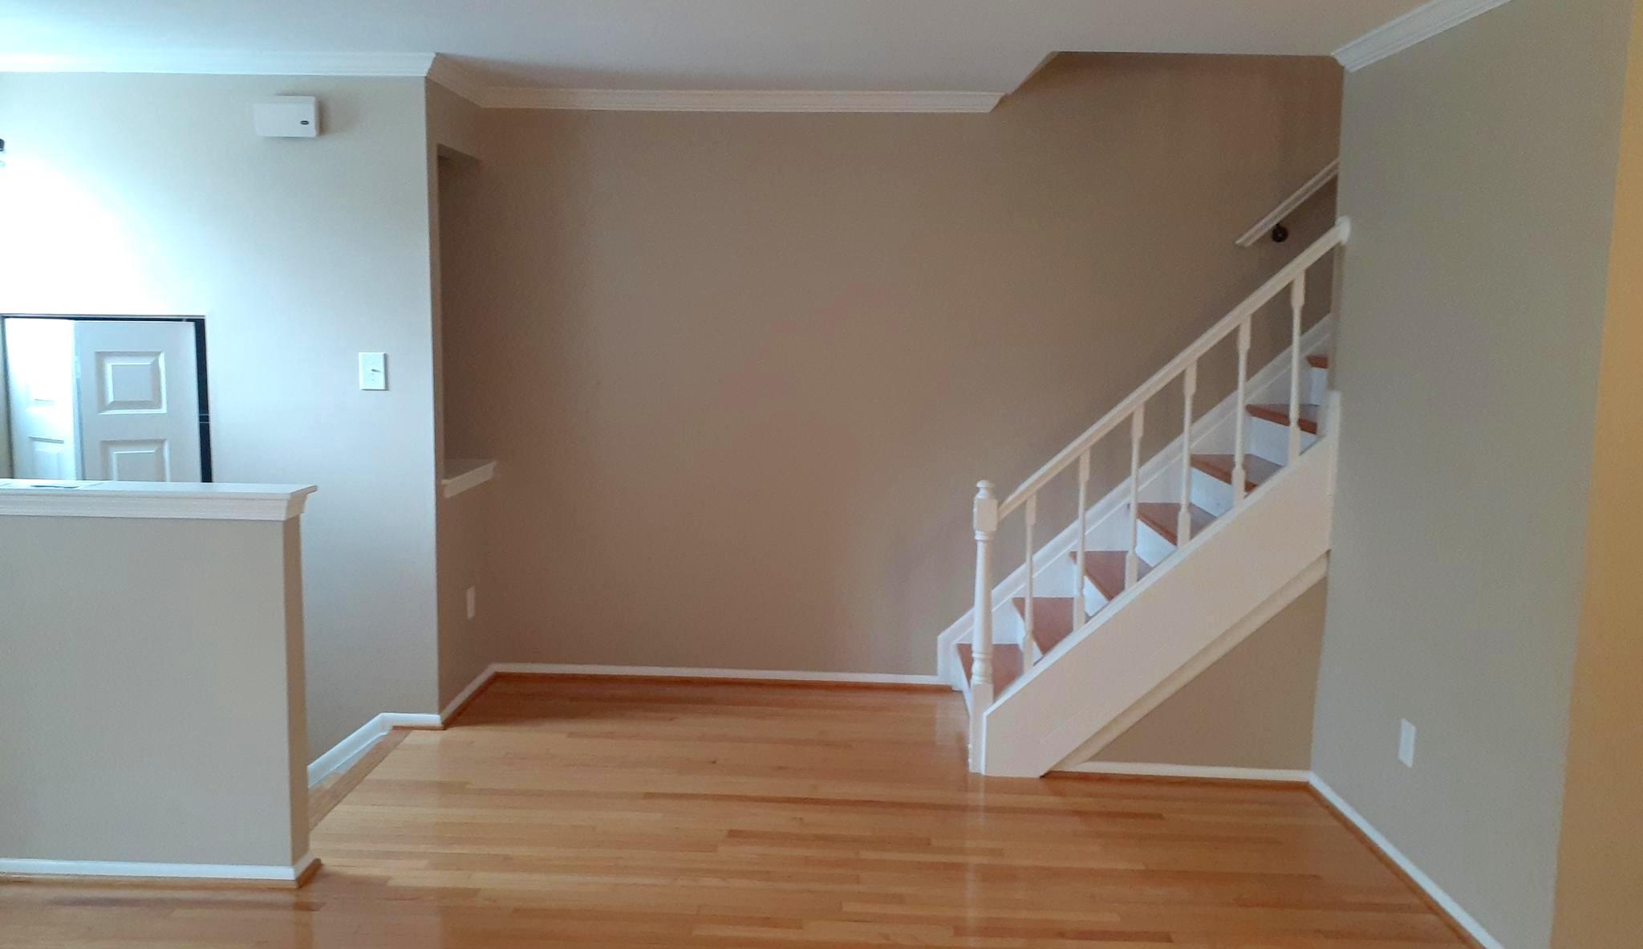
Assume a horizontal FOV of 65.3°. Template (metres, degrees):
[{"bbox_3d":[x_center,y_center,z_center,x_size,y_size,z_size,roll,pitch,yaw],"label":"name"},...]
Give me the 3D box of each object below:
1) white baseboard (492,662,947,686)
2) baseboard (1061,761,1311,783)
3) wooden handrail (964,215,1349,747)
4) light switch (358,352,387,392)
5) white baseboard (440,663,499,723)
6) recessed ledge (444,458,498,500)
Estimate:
[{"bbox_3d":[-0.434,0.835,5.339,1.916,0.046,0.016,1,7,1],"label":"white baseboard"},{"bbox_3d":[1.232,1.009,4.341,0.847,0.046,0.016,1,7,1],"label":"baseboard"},{"bbox_3d":[1.101,0.062,4.270,1.172,1.837,0.099,1,7,1],"label":"wooden handrail"},{"bbox_3d":[-1.600,-0.366,4.559,0.083,0.125,0.015,1,7,1],"label":"light switch"},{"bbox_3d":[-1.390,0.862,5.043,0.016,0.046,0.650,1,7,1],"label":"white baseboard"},{"bbox_3d":[-1.435,0.018,4.982,0.153,0.064,0.561,1,7,1],"label":"recessed ledge"}]

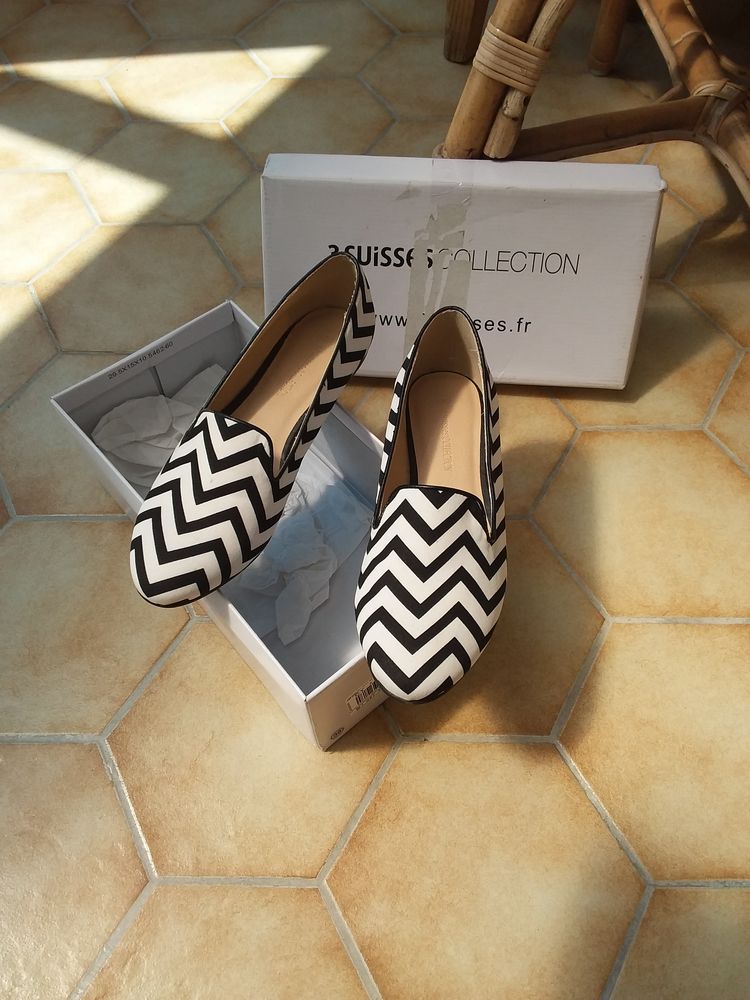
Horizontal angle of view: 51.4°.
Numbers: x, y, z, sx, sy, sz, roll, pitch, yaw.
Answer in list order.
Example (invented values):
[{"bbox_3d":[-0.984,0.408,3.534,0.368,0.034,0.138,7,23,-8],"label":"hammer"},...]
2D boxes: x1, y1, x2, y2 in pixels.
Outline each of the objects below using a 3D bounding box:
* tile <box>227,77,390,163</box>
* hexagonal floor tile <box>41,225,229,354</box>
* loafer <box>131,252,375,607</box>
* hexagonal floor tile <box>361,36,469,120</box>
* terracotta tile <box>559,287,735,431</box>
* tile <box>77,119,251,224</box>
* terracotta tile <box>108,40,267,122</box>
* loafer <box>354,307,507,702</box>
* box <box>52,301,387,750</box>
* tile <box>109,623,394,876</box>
[{"bbox_3d":[-0.080,-0.453,0.940,0.208,0.010,0.178,0,59,1],"label":"tile"},{"bbox_3d":[-0.244,-0.218,0.802,0.208,0.010,0.178,0,59,1],"label":"hexagonal floor tile"},{"bbox_3d":[-0.075,-0.050,0.521,0.091,0.071,0.262,23,67,14],"label":"loafer"},{"bbox_3d":[0.083,-0.531,0.984,0.208,0.010,0.178,0,59,1],"label":"hexagonal floor tile"},{"bbox_3d":[0.239,-0.139,0.743,0.208,0.010,0.178,0,59,1],"label":"terracotta tile"},{"bbox_3d":[-0.242,-0.374,0.896,0.208,0.010,0.178,0,59,1],"label":"tile"},{"bbox_3d":[-0.240,-0.531,0.991,0.208,0.010,0.178,0,59,1],"label":"terracotta tile"},{"bbox_3d":[0.041,-0.005,0.495,0.091,0.071,0.262,5,59,5],"label":"loafer"},{"bbox_3d":[-0.077,0.011,0.588,0.153,0.112,0.297,-37,65,-19],"label":"box"},{"bbox_3d":[-0.089,0.173,0.561,0.208,0.010,0.178,0,59,1],"label":"tile"}]

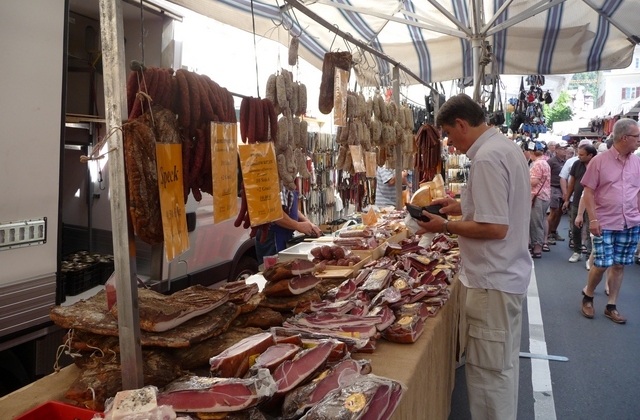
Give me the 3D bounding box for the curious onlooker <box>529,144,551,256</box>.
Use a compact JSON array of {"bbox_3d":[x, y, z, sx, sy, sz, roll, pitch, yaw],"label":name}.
[{"bbox_3d":[3.030,-0.148,7.180,0.360,1.600,0.460,1,7,12],"label":"curious onlooker"}]

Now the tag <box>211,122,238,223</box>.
[{"bbox_3d":[-0.282,-0.113,1.540,0.012,0.288,0.150,3,8,17],"label":"tag"}]

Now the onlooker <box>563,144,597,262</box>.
[{"bbox_3d":[3.489,-0.137,7.000,0.470,1.620,0.360,6,9,40],"label":"onlooker"}]

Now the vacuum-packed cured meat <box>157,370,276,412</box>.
[{"bbox_3d":[-0.254,0.422,1.210,0.280,0.060,0.105,-2,7,-7],"label":"vacuum-packed cured meat"}]

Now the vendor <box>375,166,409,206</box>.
[{"bbox_3d":[0.801,-0.040,5.800,0.420,1.700,0.480,2,7,20],"label":"vendor"}]

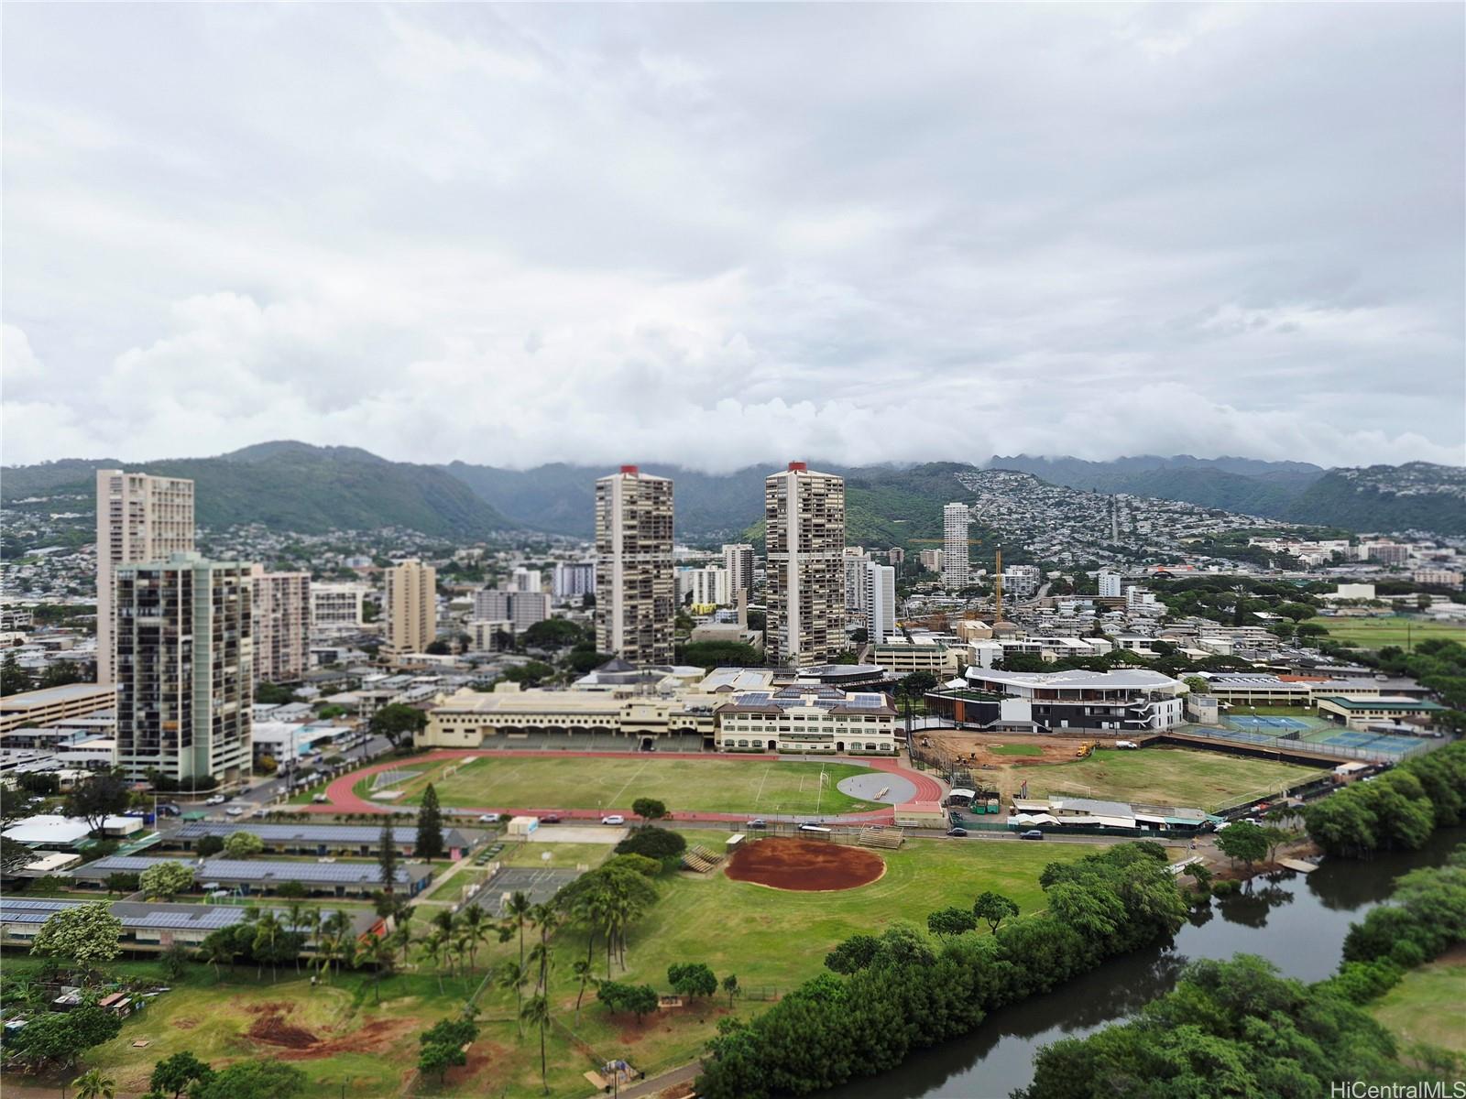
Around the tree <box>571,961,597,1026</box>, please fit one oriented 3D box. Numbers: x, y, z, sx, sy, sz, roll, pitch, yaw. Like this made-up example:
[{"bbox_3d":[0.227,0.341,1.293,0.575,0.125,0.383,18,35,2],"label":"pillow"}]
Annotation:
[{"bbox_3d":[-20.840,62.660,137.530,3.560,9.370,3.560,0,0,0],"label":"tree"}]

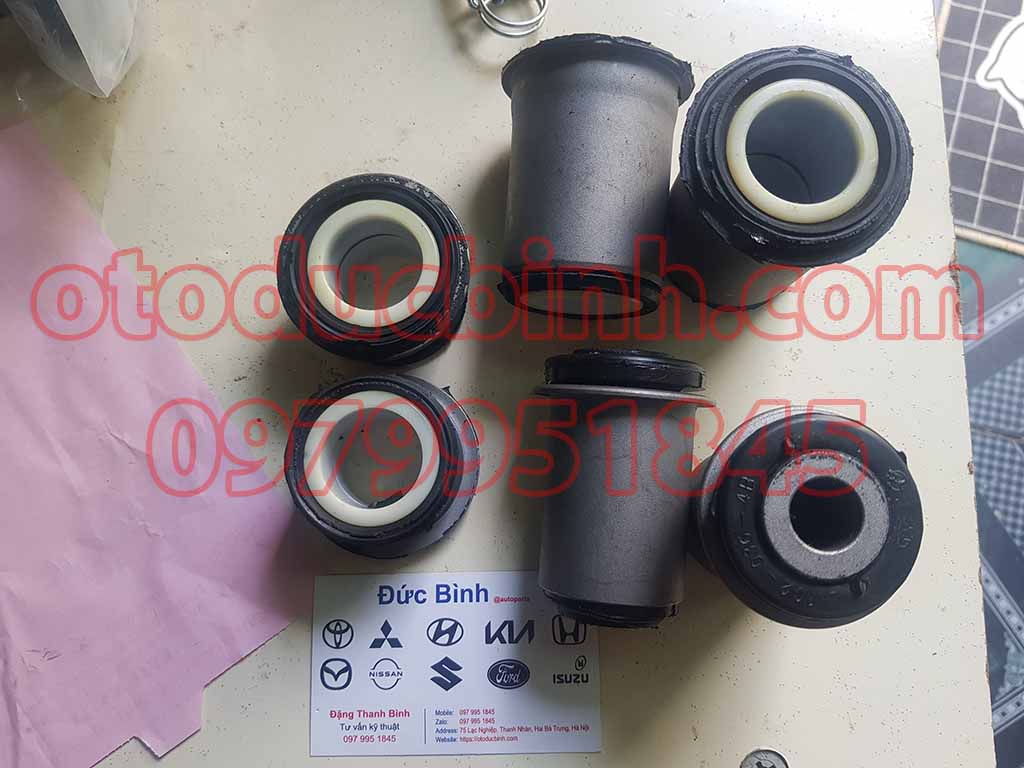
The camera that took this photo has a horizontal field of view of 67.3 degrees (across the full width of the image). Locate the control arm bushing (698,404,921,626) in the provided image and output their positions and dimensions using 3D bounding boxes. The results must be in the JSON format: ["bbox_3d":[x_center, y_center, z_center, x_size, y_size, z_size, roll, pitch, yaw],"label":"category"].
[{"bbox_3d":[0.069,0.035,0.207,0.051,0.080,0.051,0,81,1],"label":"control arm bushing"}]

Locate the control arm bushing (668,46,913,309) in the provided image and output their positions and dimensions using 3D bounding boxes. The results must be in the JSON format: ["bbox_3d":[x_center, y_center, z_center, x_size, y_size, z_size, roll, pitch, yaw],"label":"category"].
[{"bbox_3d":[0.073,-0.053,0.227,0.060,0.069,0.060,0,81,1],"label":"control arm bushing"}]

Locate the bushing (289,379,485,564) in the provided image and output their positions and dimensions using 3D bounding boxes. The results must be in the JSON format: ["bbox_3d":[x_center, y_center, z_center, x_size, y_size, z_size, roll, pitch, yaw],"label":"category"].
[{"bbox_3d":[-0.040,0.024,0.236,0.058,0.031,0.058,0,81,1],"label":"bushing"}]

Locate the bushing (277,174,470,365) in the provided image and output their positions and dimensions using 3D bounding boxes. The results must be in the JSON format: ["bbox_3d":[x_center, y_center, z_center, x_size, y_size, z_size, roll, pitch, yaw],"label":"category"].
[{"bbox_3d":[-0.041,-0.033,0.245,0.058,0.031,0.058,0,81,1],"label":"bushing"}]

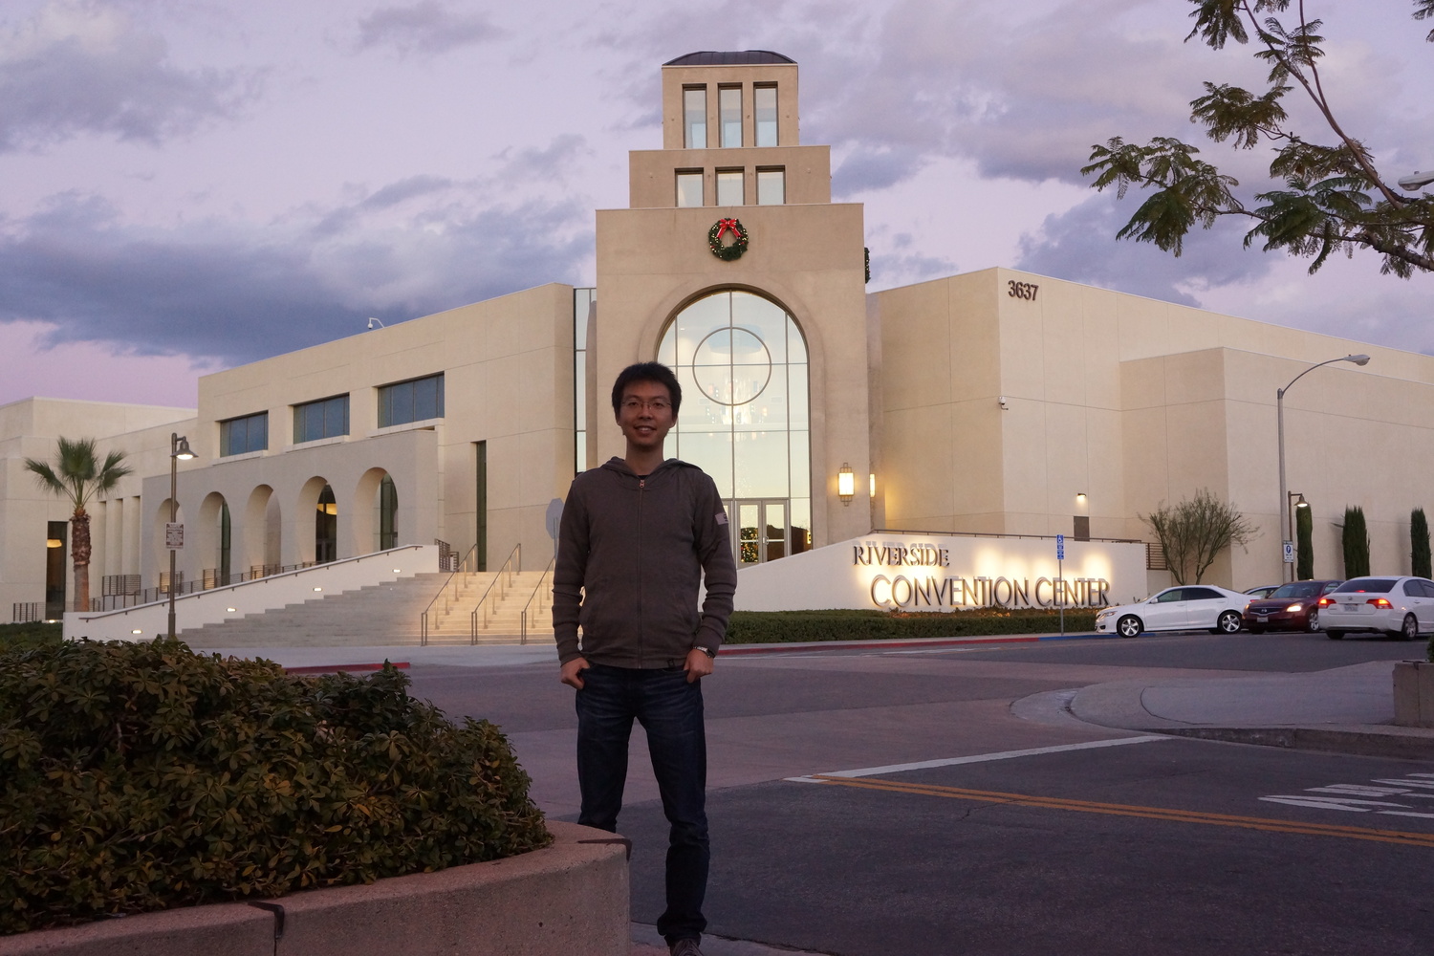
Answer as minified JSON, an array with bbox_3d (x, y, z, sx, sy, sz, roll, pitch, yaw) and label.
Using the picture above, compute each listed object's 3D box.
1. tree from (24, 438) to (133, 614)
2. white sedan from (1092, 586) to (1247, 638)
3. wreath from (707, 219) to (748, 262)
[{"bbox_3d":[-23.642,2.029,59.083,4.000,7.083,4.000,3,-6,-42],"label":"tree"},{"bbox_3d":[13.302,3.826,45.941,4.810,1.460,1.820,-1,-5,7],"label":"white sedan"},{"bbox_3d":[0.437,-8.676,58.039,1.470,1.530,0.300,-1,-5,3],"label":"wreath"}]

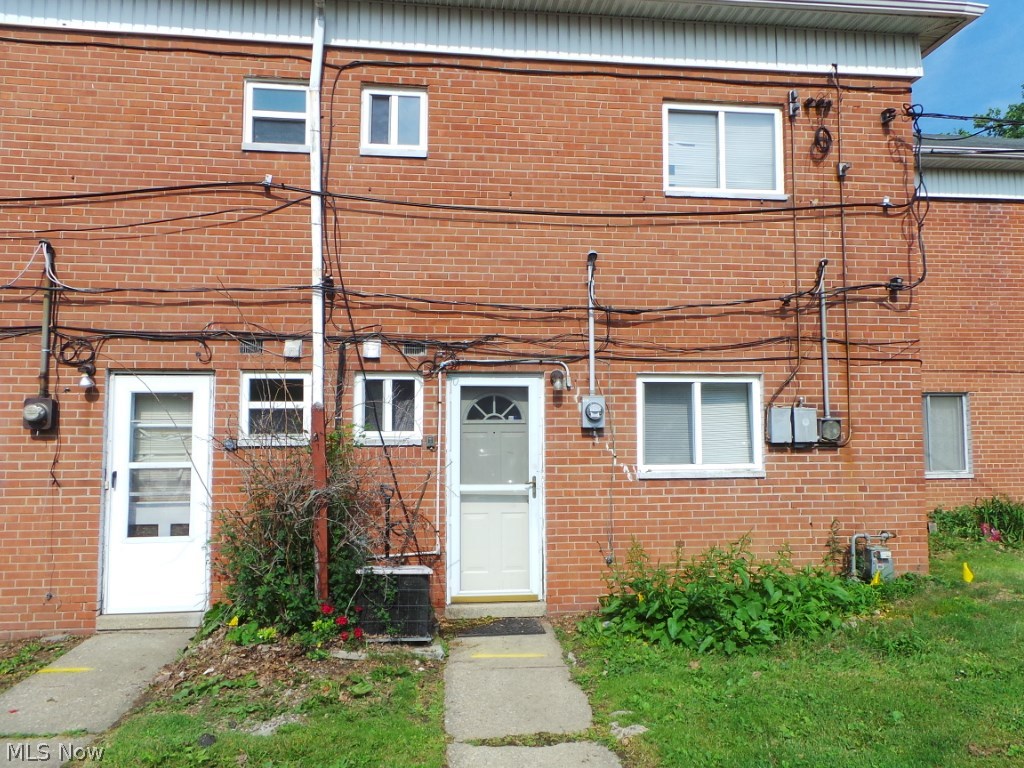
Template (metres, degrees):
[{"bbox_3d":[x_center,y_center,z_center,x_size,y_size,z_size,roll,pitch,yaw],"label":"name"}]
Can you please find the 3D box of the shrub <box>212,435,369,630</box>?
[{"bbox_3d":[-1.707,1.137,5.389,1.109,1.490,0.900,0,-3,-6],"label":"shrub"}]

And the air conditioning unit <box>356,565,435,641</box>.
[{"bbox_3d":[-0.914,1.695,5.404,0.580,0.548,0.510,0,-4,-6],"label":"air conditioning unit"}]

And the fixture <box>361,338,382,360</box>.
[{"bbox_3d":[-1.217,-0.299,5.943,0.156,0.158,0.100,0,-4,-6],"label":"fixture"}]

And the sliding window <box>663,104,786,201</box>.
[{"bbox_3d":[2.031,-2.219,6.512,1.220,0.940,0.110,0,-4,-6],"label":"sliding window"}]

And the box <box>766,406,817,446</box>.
[{"bbox_3d":[2.584,0.379,6.251,0.450,0.335,0.110,0,-3,-6],"label":"box"}]

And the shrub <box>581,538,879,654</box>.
[{"bbox_3d":[1.894,1.627,5.490,2.730,0.620,1.220,0,-4,-6],"label":"shrub"}]

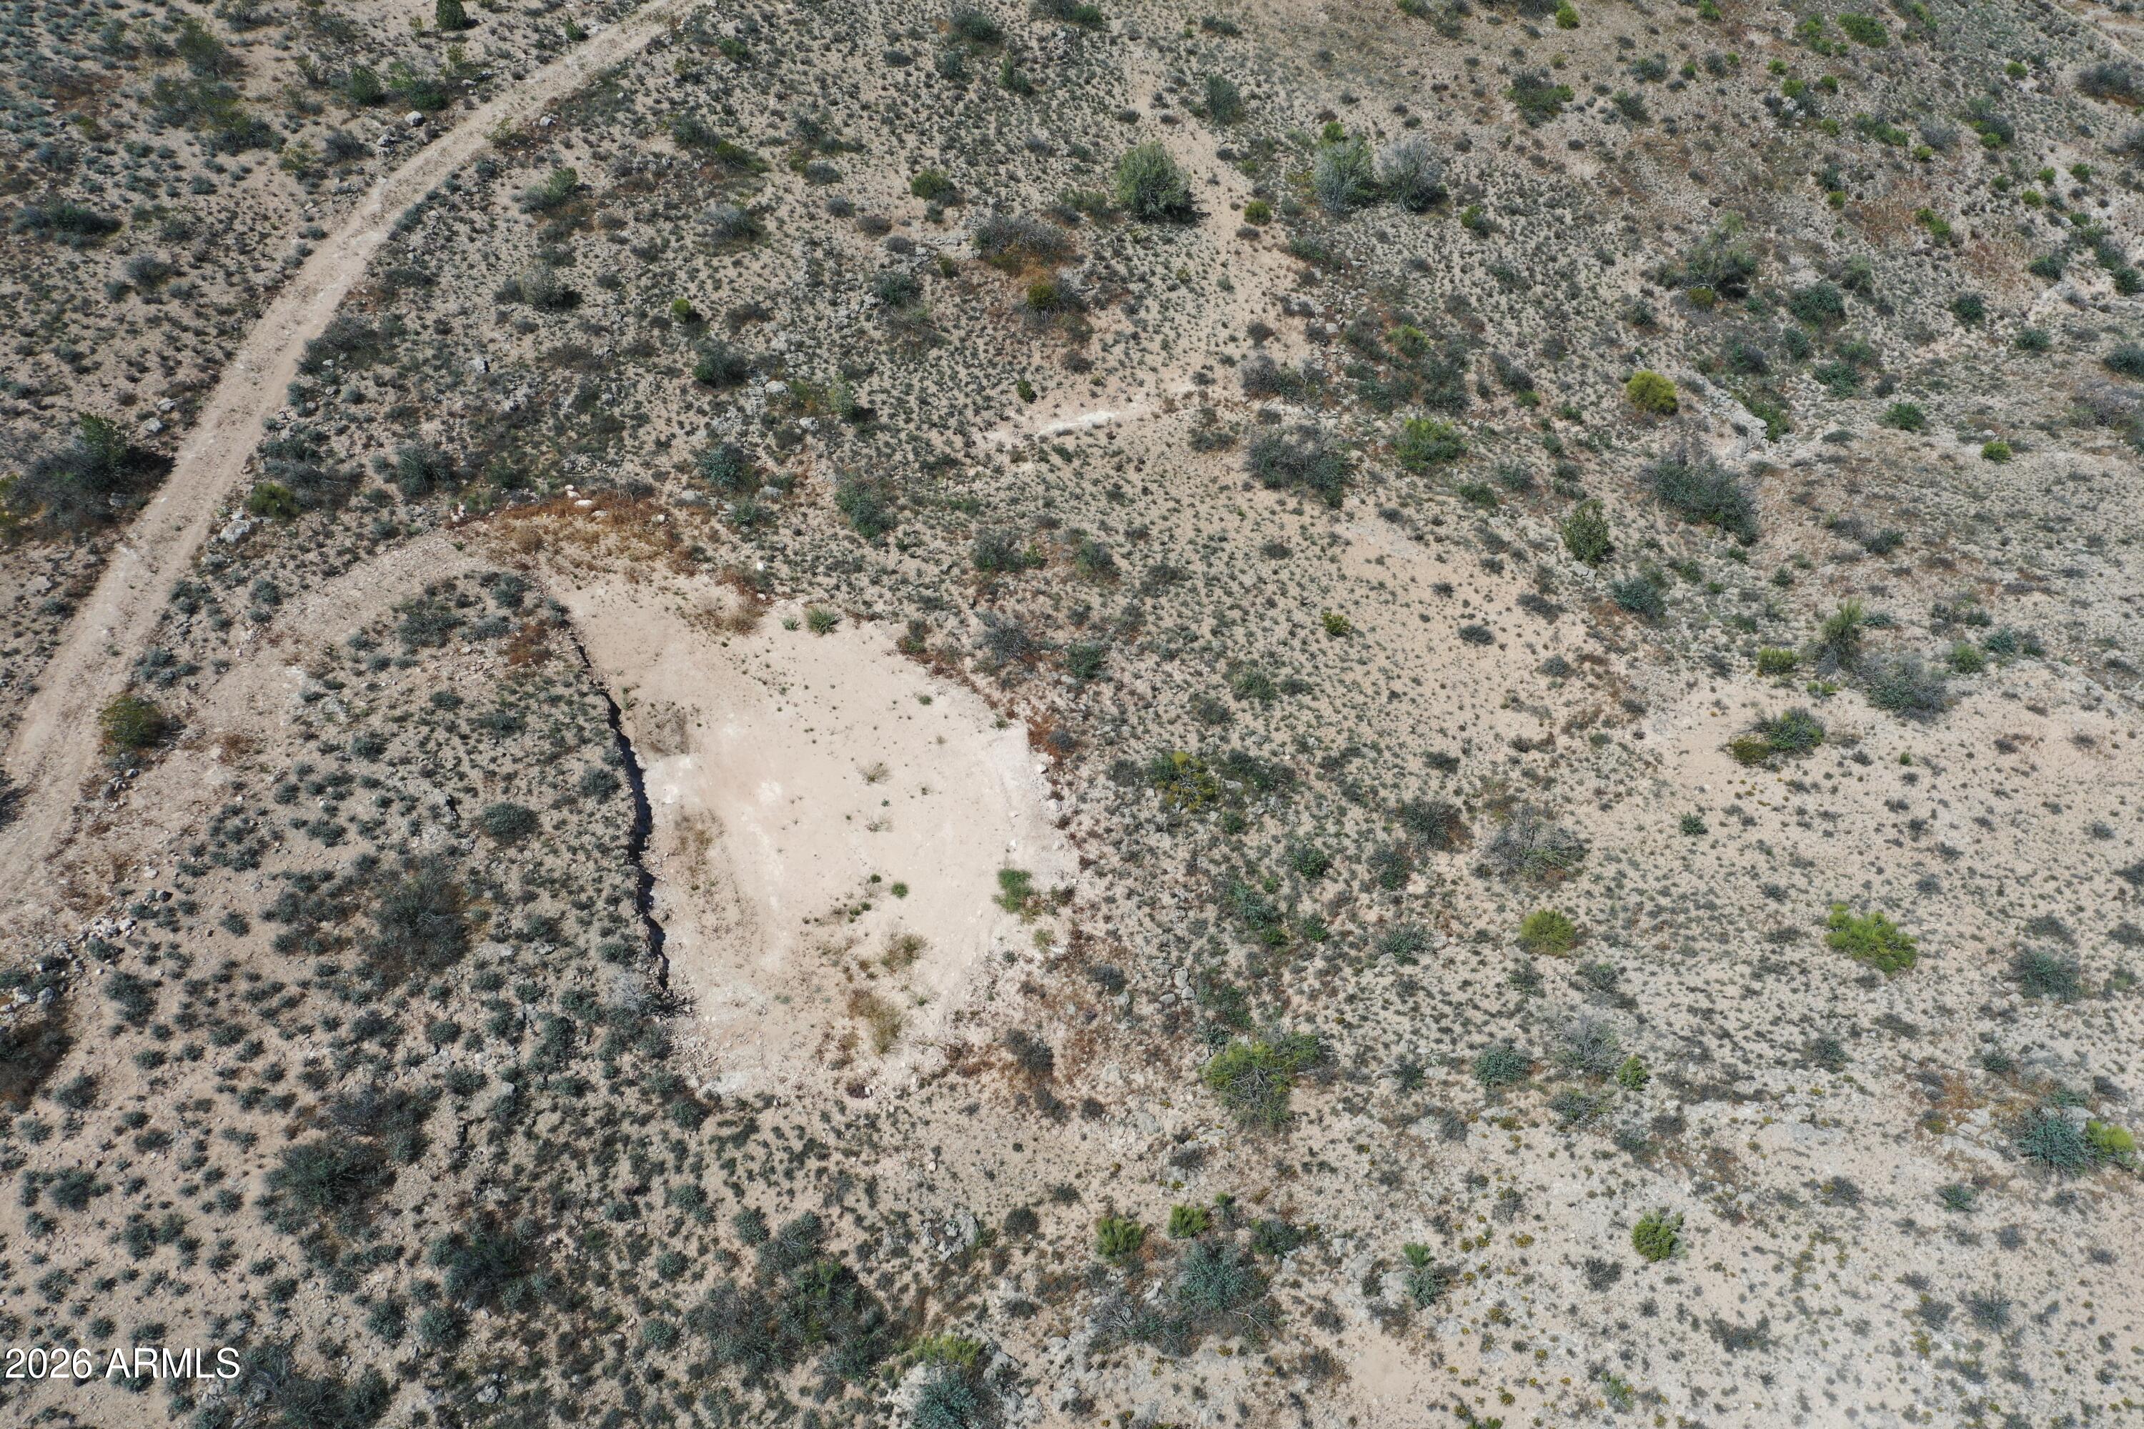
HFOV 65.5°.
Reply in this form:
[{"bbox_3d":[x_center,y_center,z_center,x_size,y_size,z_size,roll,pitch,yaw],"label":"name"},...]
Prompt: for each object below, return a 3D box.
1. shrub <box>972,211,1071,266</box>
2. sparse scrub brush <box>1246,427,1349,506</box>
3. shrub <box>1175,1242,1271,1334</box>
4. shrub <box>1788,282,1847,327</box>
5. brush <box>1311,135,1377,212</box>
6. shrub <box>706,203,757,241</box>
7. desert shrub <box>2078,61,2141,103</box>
[{"bbox_3d":[-2.190,-20.744,72.685,4.220,2.110,2.960,0,46,0],"label":"shrub"},{"bbox_3d":[8.733,-9.610,64.397,3.946,2.219,3.551,6,43,7],"label":"sparse scrub brush"},{"bbox_3d":[4.210,15.900,46.270,2.600,1.950,2.600,0,49,0],"label":"shrub"},{"bbox_3d":[34.850,-19.200,77.970,2.660,1.650,2.660,22,52,18],"label":"shrub"},{"bbox_3d":[13.269,-26.303,81.285,3.103,3.601,2.948,7,43,7],"label":"brush"},{"bbox_3d":[-15.184,-21.946,74.281,2.340,1.450,2.340,0,46,0],"label":"shrub"},{"bbox_3d":[51.801,-31.578,83.241,3.110,1.710,3.110,0,46,0],"label":"desert shrub"}]

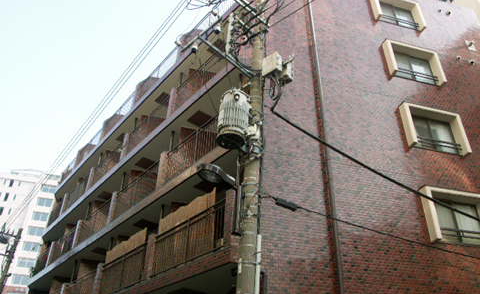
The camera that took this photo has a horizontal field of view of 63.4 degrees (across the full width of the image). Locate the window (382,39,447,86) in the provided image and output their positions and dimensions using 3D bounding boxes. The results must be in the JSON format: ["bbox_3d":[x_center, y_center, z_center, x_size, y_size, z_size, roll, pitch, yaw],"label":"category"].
[{"bbox_3d":[5.778,-2.753,12.844,1.970,1.410,0.280,9,-34,-11],"label":"window"}]

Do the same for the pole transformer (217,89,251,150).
[{"bbox_3d":[-0.133,-0.584,8.221,0.626,1.124,0.626,3,-33,-2],"label":"pole transformer"}]

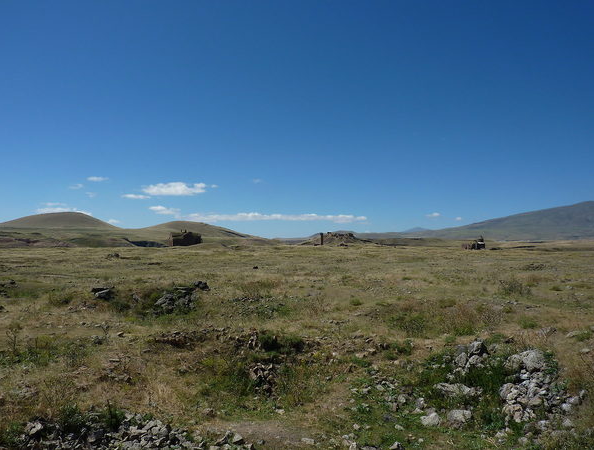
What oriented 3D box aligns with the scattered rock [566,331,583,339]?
[{"bbox_3d":[5.572,2.199,8.700,0.290,0.120,0.220,-1,-2,27],"label":"scattered rock"}]

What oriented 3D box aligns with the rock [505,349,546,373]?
[{"bbox_3d":[3.270,1.939,6.200,0.490,0.250,0.360,-1,-2,27],"label":"rock"}]

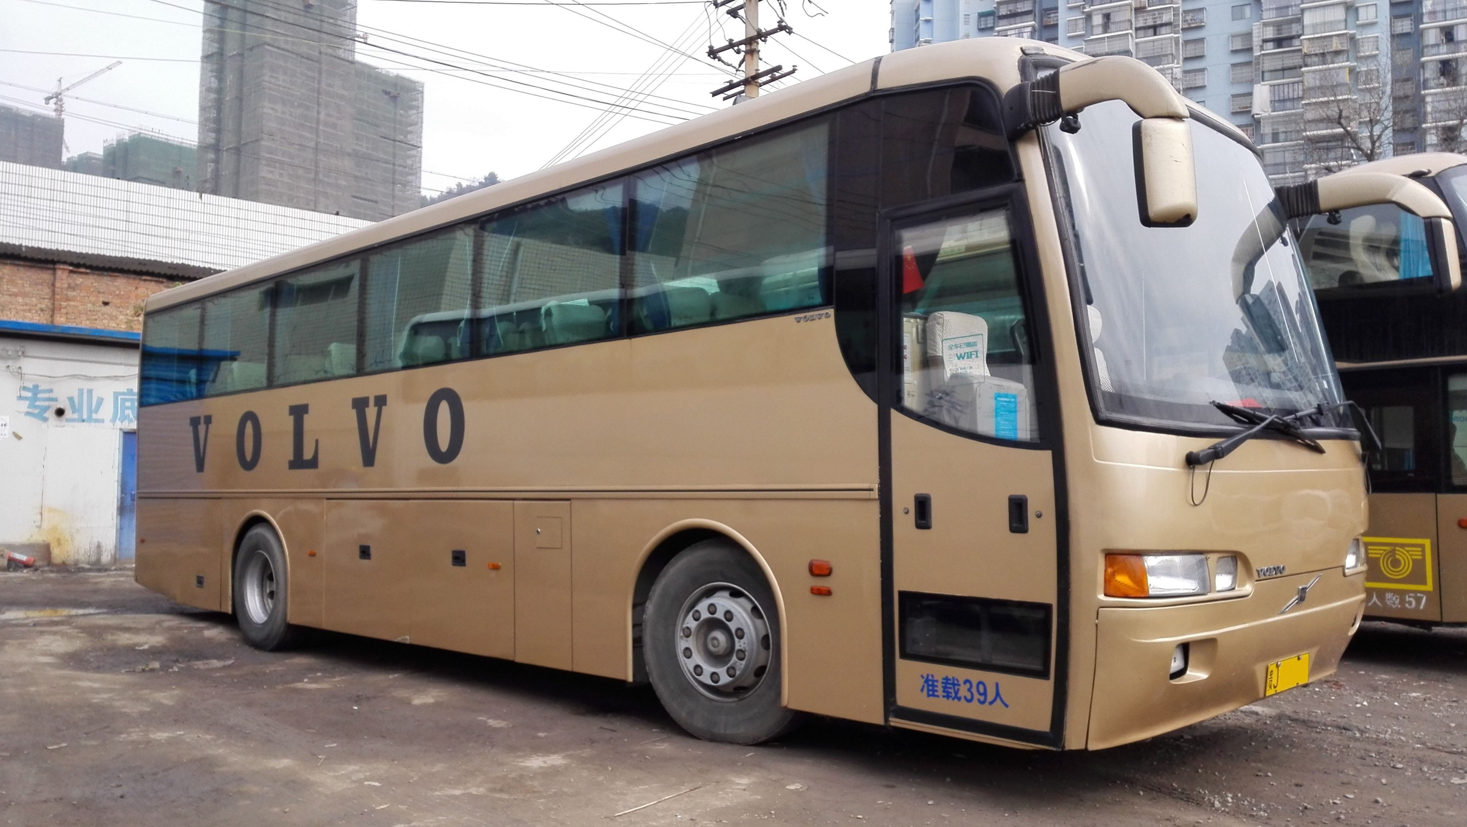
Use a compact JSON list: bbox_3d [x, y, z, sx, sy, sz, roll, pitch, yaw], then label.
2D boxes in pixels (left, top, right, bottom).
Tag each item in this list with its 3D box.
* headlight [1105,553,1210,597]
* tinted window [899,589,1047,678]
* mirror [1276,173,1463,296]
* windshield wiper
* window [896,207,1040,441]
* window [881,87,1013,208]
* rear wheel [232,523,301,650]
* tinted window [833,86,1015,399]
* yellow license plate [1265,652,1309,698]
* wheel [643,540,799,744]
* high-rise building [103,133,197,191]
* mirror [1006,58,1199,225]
[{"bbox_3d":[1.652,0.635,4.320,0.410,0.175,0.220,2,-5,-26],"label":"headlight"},{"bbox_3d":[1.013,0.934,4.648,0.727,0.302,0.050,-4,-6,42],"label":"tinted window"},{"bbox_3d":[3.334,-0.937,5.812,0.880,0.640,0.270,-4,-6,42],"label":"mirror"},{"bbox_3d":[2.262,0.089,4.674,1.030,0.250,0.140,1,-4,-36],"label":"windshield wiper"},{"bbox_3d":[1.023,-0.398,4.808,0.680,1.062,0.070,-3,-8,39],"label":"window"},{"bbox_3d":[0.941,-1.195,4.777,0.670,0.520,0.060,-4,-9,43],"label":"window"},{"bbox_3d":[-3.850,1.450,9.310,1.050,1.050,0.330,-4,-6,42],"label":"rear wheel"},{"bbox_3d":[0.852,-0.772,5.019,0.930,1.415,0.120,-3,-8,39],"label":"tinted window"},{"bbox_3d":[2.402,1.138,4.740,0.440,0.140,0.020,4,9,-42],"label":"yellow license plate"},{"bbox_3d":[0.007,1.147,5.605,1.030,1.020,0.290,-3,-4,34],"label":"wheel"},{"bbox_3d":[-186.000,-37.000,358.000,20.000,105.000,29.000,-3,-4,30],"label":"high-rise building"},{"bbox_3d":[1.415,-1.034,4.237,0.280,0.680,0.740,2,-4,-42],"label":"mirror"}]

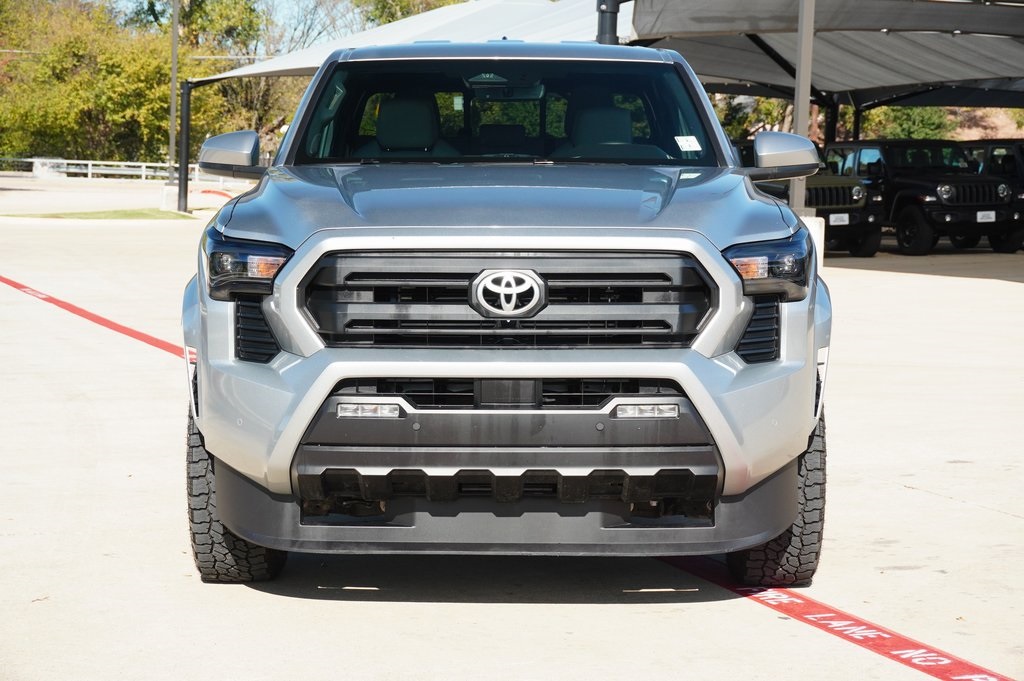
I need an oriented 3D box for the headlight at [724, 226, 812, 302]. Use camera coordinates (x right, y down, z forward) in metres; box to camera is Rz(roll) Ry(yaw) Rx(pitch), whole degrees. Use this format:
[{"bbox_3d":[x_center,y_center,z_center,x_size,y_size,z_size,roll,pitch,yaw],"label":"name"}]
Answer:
[{"bbox_3d":[0.718,-0.205,5.721,0.285,0.210,0.310,0,4,0],"label":"headlight"}]

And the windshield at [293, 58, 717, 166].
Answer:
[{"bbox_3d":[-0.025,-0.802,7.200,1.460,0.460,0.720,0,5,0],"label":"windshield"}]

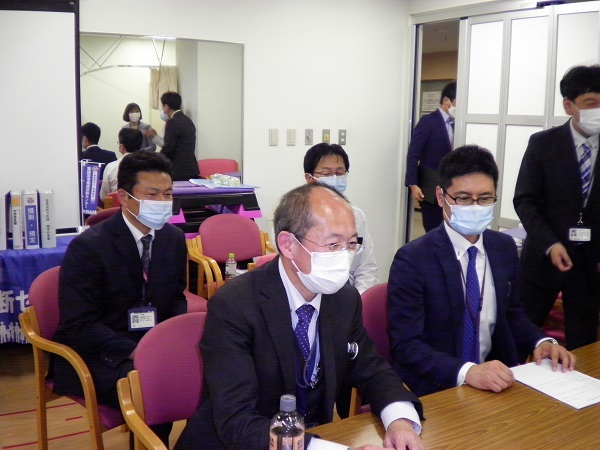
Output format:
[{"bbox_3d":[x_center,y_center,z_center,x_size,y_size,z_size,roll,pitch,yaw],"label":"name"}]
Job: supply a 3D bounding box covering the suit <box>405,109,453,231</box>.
[{"bbox_3d":[1.109,-0.237,5.000,0.320,1.400,0.480,6,10,32],"label":"suit"}]

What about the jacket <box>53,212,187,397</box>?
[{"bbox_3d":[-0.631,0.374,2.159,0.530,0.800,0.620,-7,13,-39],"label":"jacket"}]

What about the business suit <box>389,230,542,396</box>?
[{"bbox_3d":[0.512,0.294,1.990,0.490,0.600,0.400,-1,9,-15],"label":"business suit"}]

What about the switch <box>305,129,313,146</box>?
[{"bbox_3d":[0.068,-0.659,4.570,0.070,0.120,0.010,-3,10,-26],"label":"switch"}]

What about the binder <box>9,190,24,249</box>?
[{"bbox_3d":[-1.611,-0.034,3.444,0.053,0.307,0.240,-4,12,-28],"label":"binder"}]

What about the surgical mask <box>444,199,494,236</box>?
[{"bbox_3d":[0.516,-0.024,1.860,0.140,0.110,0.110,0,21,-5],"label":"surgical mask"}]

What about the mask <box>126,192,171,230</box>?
[{"bbox_3d":[-0.510,-0.049,2.060,0.115,0.110,0.140,13,14,37],"label":"mask"}]

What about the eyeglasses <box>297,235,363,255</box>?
[{"bbox_3d":[0.049,0.031,1.396,0.142,0.042,0.140,21,12,41],"label":"eyeglasses"}]

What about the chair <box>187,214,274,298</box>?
[{"bbox_3d":[-0.324,0.378,3.578,0.545,0.820,0.560,-4,12,-28],"label":"chair"}]

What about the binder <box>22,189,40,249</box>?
[{"bbox_3d":[-1.543,-0.038,3.464,0.070,0.307,0.240,-4,12,-28],"label":"binder"}]

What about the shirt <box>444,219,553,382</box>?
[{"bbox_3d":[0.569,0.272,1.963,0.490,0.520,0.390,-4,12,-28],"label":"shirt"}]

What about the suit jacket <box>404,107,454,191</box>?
[{"bbox_3d":[1.091,-0.528,4.680,0.540,0.740,0.340,-5,12,-32],"label":"suit jacket"}]

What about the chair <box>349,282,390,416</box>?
[{"bbox_3d":[0.530,0.642,2.242,0.545,0.820,0.560,-5,12,-30],"label":"chair"}]

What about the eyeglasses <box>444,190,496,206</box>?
[{"bbox_3d":[0.521,-0.084,1.880,0.140,0.042,0.140,0,22,-5],"label":"eyeglasses"}]

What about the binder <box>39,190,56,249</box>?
[{"bbox_3d":[-1.450,-0.040,3.485,0.076,0.310,0.235,-3,10,-25],"label":"binder"}]

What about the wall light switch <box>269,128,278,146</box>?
[{"bbox_3d":[-0.194,-0.640,4.450,0.070,0.120,0.012,-3,10,-26],"label":"wall light switch"}]

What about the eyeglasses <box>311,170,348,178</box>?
[{"bbox_3d":[0.130,-0.223,2.660,0.140,0.040,0.140,-3,21,-24],"label":"eyeglasses"}]

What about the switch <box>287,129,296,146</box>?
[{"bbox_3d":[-0.057,-0.632,4.397,0.070,0.120,0.012,-5,12,-30],"label":"switch"}]

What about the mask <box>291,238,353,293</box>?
[{"bbox_3d":[0.052,0.093,1.460,0.115,0.115,0.140,23,20,36],"label":"mask"}]

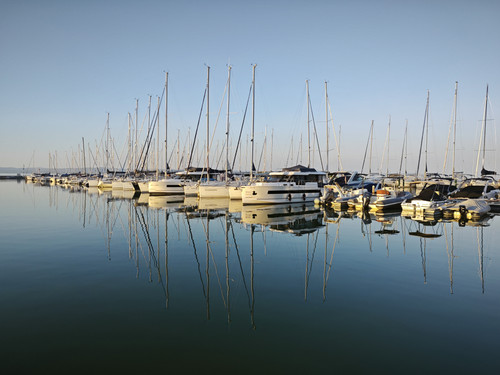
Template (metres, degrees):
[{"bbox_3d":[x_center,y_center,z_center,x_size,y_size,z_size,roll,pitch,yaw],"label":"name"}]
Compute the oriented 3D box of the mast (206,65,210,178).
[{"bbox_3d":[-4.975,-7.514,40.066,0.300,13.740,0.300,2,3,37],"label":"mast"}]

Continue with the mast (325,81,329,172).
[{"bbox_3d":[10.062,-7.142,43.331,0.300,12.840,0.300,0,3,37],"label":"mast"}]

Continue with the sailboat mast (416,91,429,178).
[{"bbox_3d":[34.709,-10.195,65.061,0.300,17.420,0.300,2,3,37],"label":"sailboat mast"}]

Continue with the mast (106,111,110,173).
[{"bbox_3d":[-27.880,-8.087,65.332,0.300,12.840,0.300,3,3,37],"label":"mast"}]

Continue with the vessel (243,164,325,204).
[{"bbox_3d":[2.829,-0.298,29.716,9.400,3.350,3.400,-2,3,-43],"label":"vessel"}]

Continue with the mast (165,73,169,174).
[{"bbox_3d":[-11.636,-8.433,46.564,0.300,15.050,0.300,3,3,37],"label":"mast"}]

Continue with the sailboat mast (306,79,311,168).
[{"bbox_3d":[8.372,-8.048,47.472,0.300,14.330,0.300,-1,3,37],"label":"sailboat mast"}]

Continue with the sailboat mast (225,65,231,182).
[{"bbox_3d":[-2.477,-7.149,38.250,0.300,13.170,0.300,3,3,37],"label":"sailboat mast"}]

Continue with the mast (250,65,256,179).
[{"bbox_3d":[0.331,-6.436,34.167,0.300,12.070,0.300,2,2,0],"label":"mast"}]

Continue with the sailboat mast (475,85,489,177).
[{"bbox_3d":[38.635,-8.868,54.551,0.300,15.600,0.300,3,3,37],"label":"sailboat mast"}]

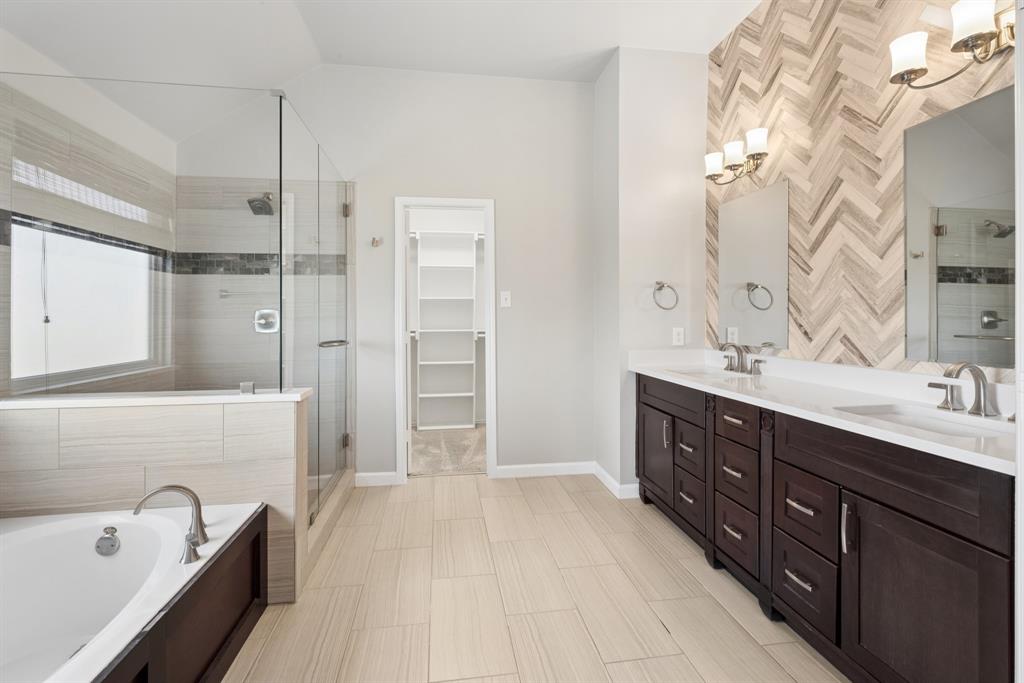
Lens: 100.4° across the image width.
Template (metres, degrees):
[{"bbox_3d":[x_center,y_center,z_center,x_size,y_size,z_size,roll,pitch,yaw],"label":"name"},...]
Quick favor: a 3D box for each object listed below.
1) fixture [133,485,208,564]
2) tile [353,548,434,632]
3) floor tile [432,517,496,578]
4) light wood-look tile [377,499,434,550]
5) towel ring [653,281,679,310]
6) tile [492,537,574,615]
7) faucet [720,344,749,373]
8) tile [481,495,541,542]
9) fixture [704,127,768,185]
[{"bbox_3d":[-1.147,0.595,1.460,0.250,0.210,0.280,-1,3,-18],"label":"fixture"},{"bbox_3d":[-0.524,1.122,1.977,0.300,0.010,0.600,0,3,-9],"label":"tile"},{"bbox_3d":[-0.274,1.109,2.317,0.300,0.010,0.600,0,3,-9],"label":"floor tile"},{"bbox_3d":[-0.627,1.096,2.563,0.300,0.010,0.600,0,3,-9],"label":"light wood-look tile"},{"bbox_3d":[1.040,-0.309,2.898,0.175,0.190,0.070,0,3,-9],"label":"towel ring"},{"bbox_3d":[0.077,1.121,2.072,0.300,0.010,0.600,0,3,-9],"label":"tile"},{"bbox_3d":[1.317,0.097,2.520,0.175,0.172,0.075,0,3,-9],"label":"faucet"},{"bbox_3d":[-0.018,1.095,2.658,0.300,0.010,0.600,0,3,-9],"label":"tile"},{"bbox_3d":[1.349,-1.058,2.494,0.210,0.220,0.490,0,3,-9],"label":"fixture"}]

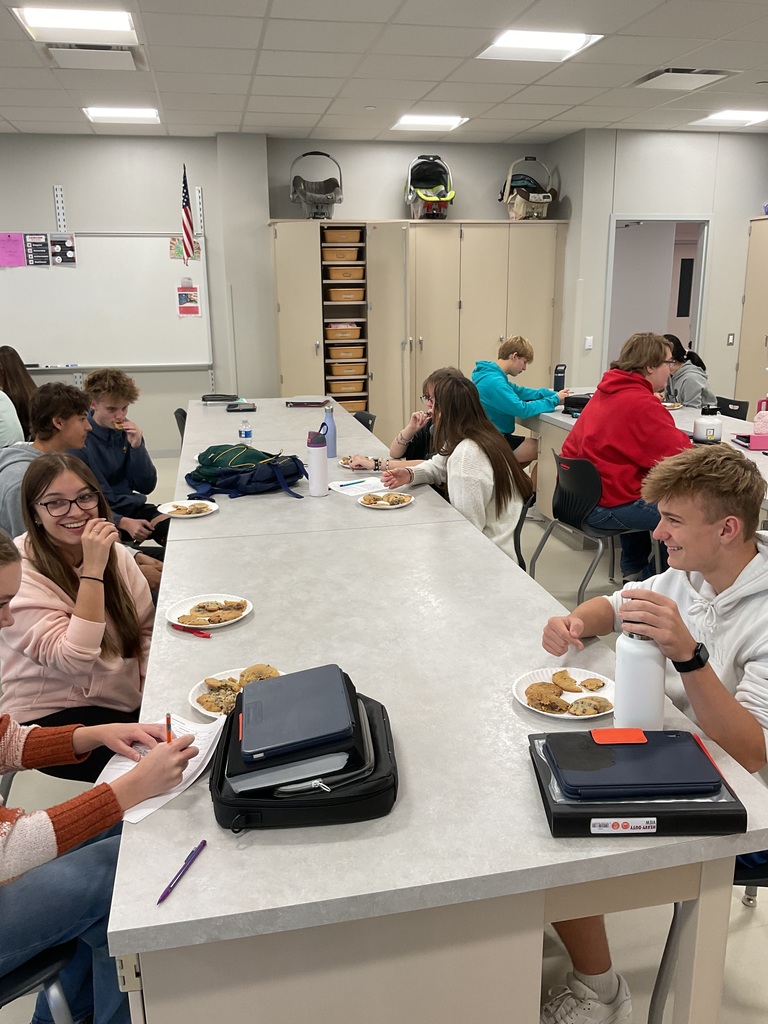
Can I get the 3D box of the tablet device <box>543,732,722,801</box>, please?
[{"bbox_3d":[0.416,0.426,1.458,0.252,0.025,0.192,-1,9,-1],"label":"tablet device"}]

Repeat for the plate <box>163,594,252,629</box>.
[{"bbox_3d":[-0.445,0.258,2.186,0.222,0.021,0.222,-1,15,0],"label":"plate"}]

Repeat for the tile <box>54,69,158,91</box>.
[{"bbox_3d":[-1.777,-2.793,5.539,0.603,0.022,0.603,-3,15,-11],"label":"tile"}]

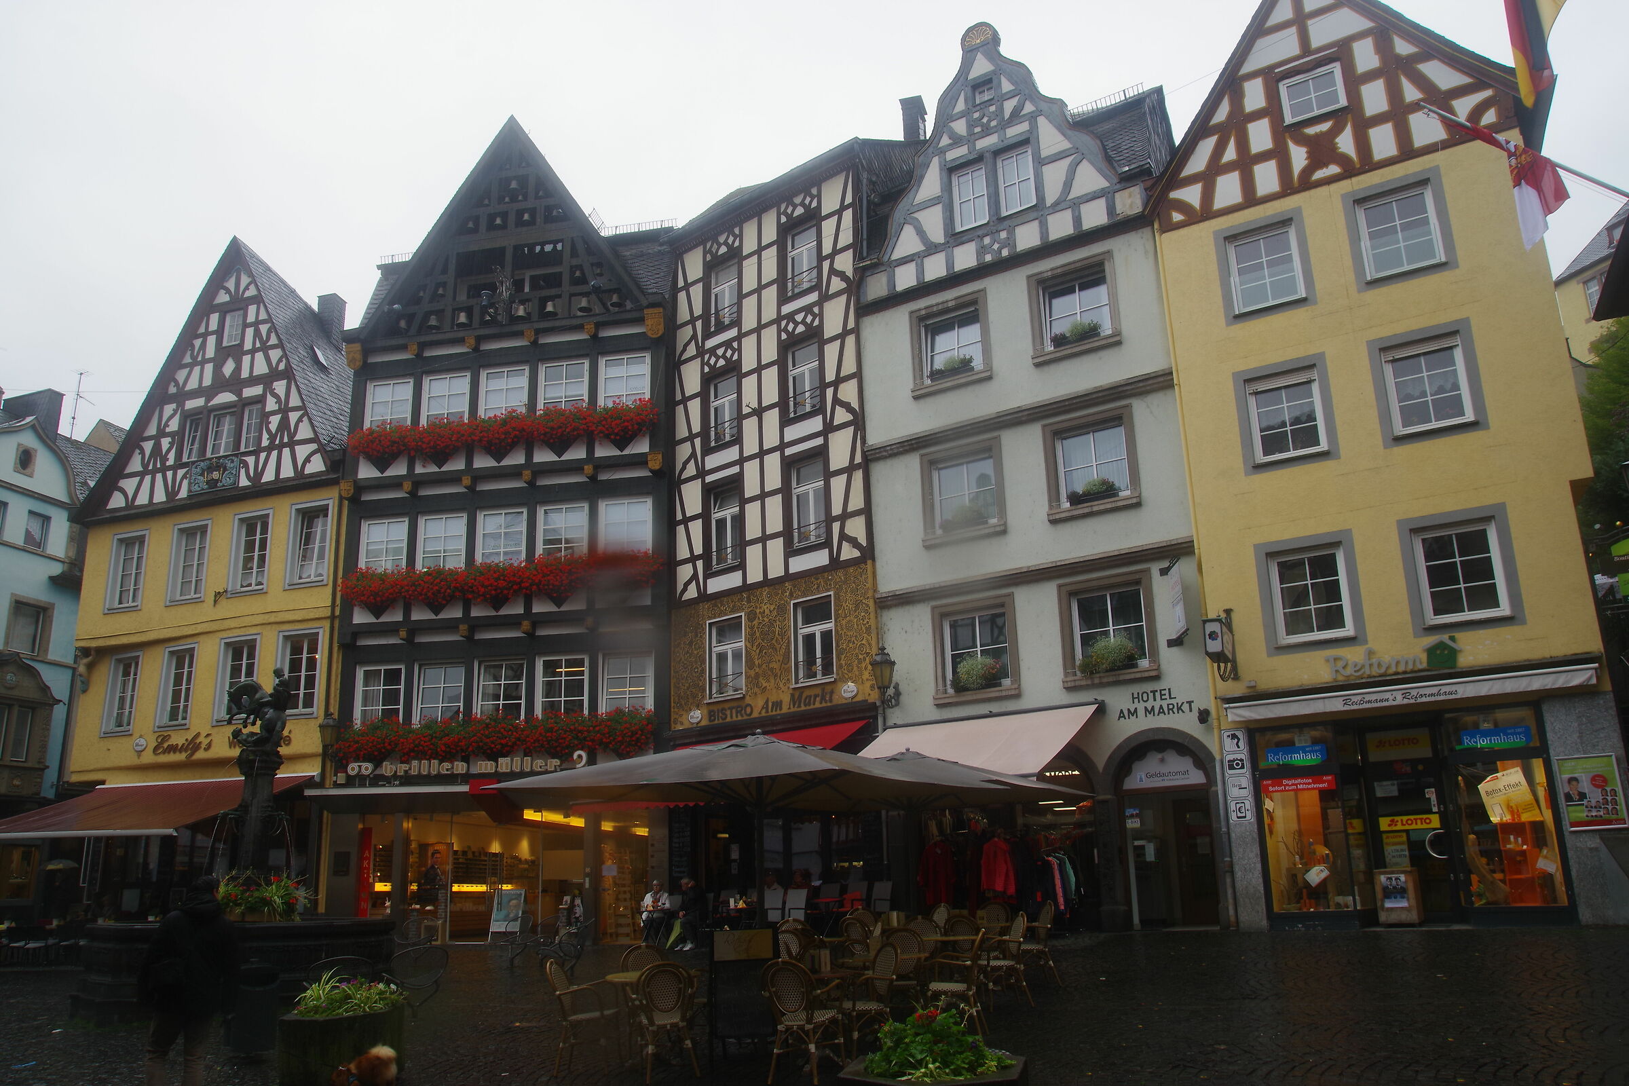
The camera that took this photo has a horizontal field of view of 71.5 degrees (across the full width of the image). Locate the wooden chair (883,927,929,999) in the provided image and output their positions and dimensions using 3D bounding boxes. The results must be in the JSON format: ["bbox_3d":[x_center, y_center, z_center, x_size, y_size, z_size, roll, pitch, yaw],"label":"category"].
[{"bbox_3d":[0.783,4.127,10.650,0.550,0.895,0.570,-12,-17,28],"label":"wooden chair"}]

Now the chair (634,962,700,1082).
[{"bbox_3d":[-1.206,3.900,9.310,0.550,0.900,0.590,5,-16,-24],"label":"chair"}]

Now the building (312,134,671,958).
[{"bbox_3d":[-6.480,-0.265,29.264,8.013,19.470,7.500,-4,-15,10],"label":"building"}]

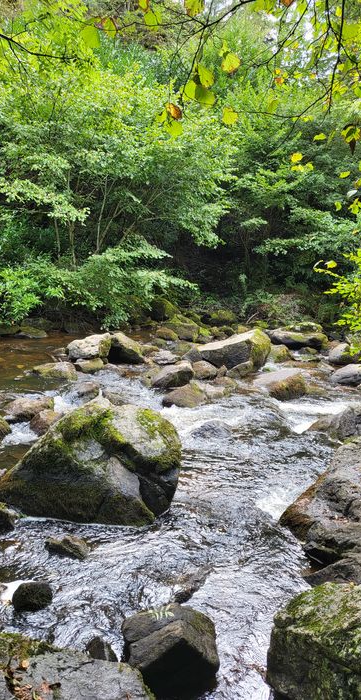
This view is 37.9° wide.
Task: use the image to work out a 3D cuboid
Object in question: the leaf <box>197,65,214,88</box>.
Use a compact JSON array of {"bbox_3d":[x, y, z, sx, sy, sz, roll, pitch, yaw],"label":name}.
[{"bbox_3d":[0.088,-0.962,1.850,0.058,0.075,0.028,-2,8,-15],"label":"leaf"}]

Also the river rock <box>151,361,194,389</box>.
[{"bbox_3d":[-0.127,0.388,8.331,0.697,0.406,0.523,-2,9,-15],"label":"river rock"}]

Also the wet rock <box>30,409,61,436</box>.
[{"bbox_3d":[-1.541,0.837,6.070,0.381,0.287,0.343,0,9,0],"label":"wet rock"}]

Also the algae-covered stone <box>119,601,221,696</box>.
[{"bbox_3d":[-0.050,1.447,2.563,0.444,0.295,0.346,-4,11,-20],"label":"algae-covered stone"}]

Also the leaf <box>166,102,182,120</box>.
[{"bbox_3d":[-0.026,-1.041,2.300,0.060,0.072,0.030,0,9,0],"label":"leaf"}]

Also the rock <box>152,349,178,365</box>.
[{"bbox_3d":[-0.241,0.104,8.490,0.418,0.238,0.314,0,10,0],"label":"rock"}]

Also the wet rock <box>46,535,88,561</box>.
[{"bbox_3d":[-0.755,1.308,3.488,0.278,0.108,0.181,2,11,12],"label":"wet rock"}]

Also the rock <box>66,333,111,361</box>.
[{"bbox_3d":[-1.717,-0.074,9.900,0.794,0.473,0.556,-1,8,-6],"label":"rock"}]

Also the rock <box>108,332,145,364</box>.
[{"bbox_3d":[-1.033,-0.037,10.000,0.709,0.556,0.602,0,8,-4],"label":"rock"}]

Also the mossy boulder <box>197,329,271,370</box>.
[{"bbox_3d":[0.995,-0.021,9.801,1.251,0.689,0.776,3,9,20],"label":"mossy boulder"}]

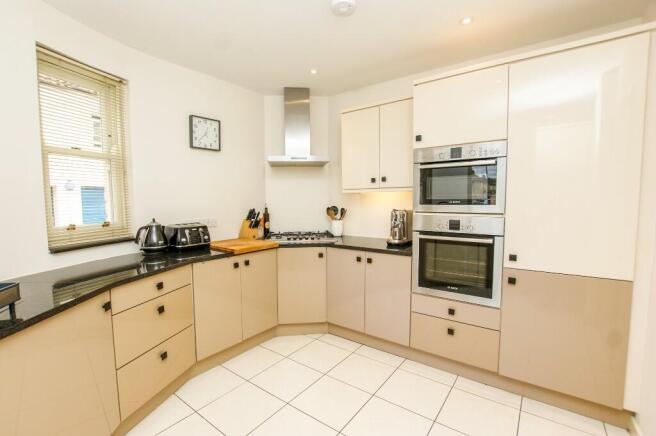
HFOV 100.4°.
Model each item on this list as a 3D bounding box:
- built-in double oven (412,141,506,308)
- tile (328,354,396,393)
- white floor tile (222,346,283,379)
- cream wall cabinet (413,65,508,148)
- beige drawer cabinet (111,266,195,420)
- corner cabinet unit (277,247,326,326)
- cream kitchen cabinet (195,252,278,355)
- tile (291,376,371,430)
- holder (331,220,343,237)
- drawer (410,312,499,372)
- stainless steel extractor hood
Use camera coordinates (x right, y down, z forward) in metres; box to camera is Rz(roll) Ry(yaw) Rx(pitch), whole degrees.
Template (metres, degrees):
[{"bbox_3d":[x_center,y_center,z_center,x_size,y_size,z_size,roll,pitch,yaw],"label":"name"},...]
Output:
[{"bbox_3d":[1.051,0.028,2.164,0.590,1.100,0.560,2,5,33],"label":"built-in double oven"},{"bbox_3d":[0.270,1.192,2.107,0.395,0.014,0.388,2,5,37],"label":"tile"},{"bbox_3d":[-0.626,1.189,2.262,0.390,0.014,0.388,2,5,37],"label":"white floor tile"},{"bbox_3d":[1.053,-0.757,2.122,0.593,0.470,0.570,2,5,33],"label":"cream wall cabinet"},{"bbox_3d":[-1.314,0.712,1.786,0.560,0.733,0.556,1,4,16],"label":"beige drawer cabinet"},{"bbox_3d":[-0.250,0.628,2.876,0.480,0.722,0.580,-1,4,-2],"label":"corner cabinet unit"},{"bbox_3d":[-0.936,0.664,2.447,0.570,0.722,0.785,3,5,39],"label":"cream kitchen cabinet"},{"bbox_3d":[0.026,1.213,1.814,0.395,0.014,0.388,2,5,37],"label":"tile"},{"bbox_3d":[0.102,0.121,3.160,0.130,0.178,0.130,0,4,0],"label":"holder"},{"bbox_3d":[1.062,0.887,2.234,0.600,0.293,0.540,2,4,34],"label":"drawer"},{"bbox_3d":[-0.304,-0.978,2.937,0.610,0.805,0.460,-1,4,-4],"label":"stainless steel extractor hood"}]

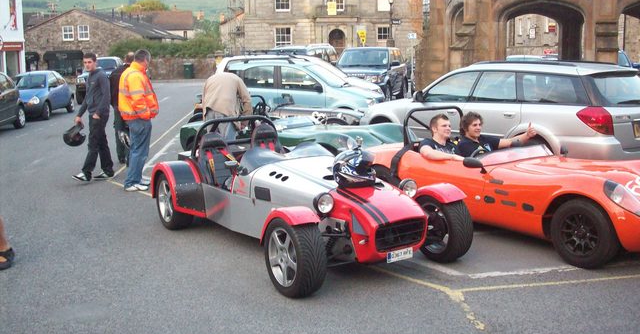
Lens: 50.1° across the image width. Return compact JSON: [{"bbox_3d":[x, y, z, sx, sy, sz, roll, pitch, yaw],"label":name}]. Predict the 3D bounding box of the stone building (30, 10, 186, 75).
[{"bbox_3d":[-20.002,-11.497,64.011,13.400,5.830,9.000,2,9,16],"label":"stone building"}]

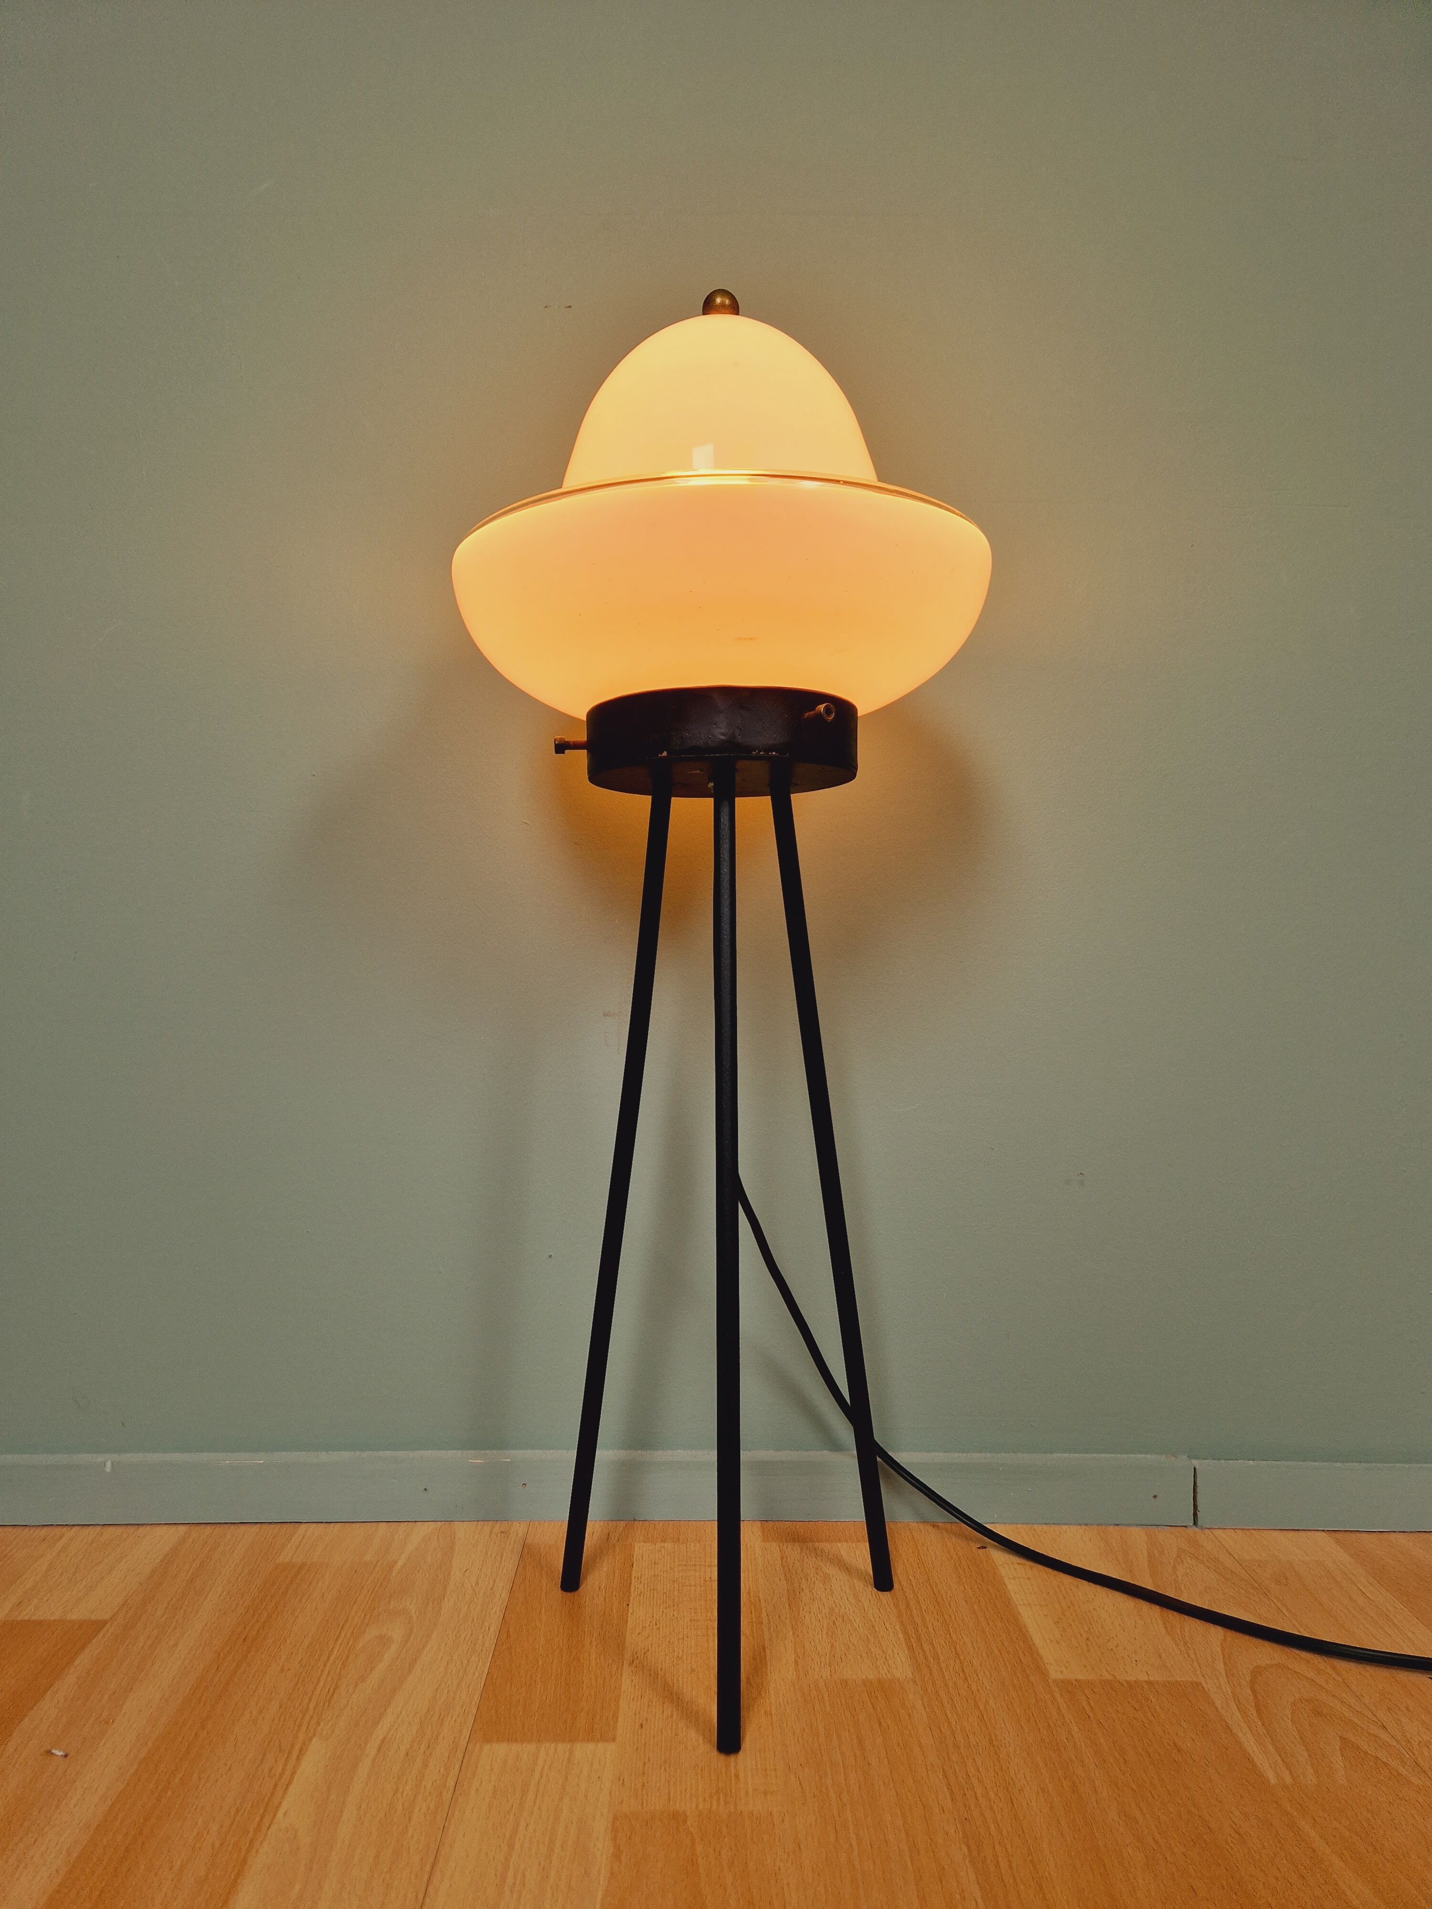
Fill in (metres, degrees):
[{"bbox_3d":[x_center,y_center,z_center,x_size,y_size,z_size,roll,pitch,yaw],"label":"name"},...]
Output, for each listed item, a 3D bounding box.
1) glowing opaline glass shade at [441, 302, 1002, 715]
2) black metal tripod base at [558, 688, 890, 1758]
[{"bbox_3d":[0.003,-0.208,0.615,0.257,0.201,0.257,0,1,0],"label":"glowing opaline glass shade"},{"bbox_3d":[0.006,0.109,0.605,0.175,0.449,0.160,0,1,0],"label":"black metal tripod base"}]

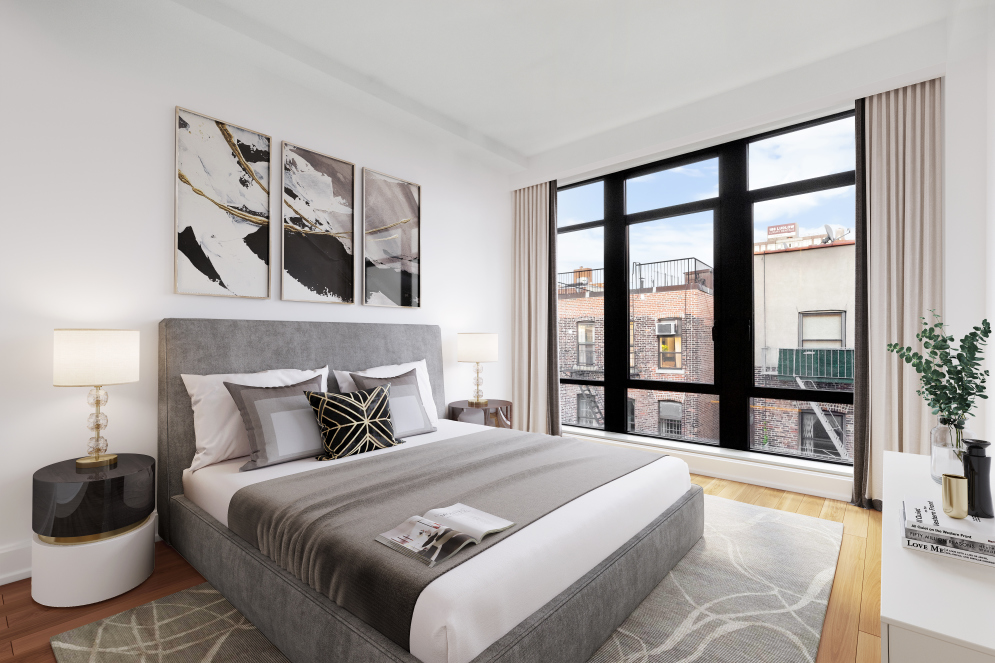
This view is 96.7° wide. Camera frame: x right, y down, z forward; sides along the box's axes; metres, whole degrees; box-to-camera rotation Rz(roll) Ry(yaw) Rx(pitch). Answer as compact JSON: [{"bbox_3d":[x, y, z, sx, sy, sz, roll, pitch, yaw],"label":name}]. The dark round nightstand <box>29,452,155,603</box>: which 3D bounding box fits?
[{"bbox_3d":[-1.795,0.862,1.992,0.430,0.505,0.430,0,-1,40],"label":"dark round nightstand"}]

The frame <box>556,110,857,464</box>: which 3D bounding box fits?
[{"bbox_3d":[1.566,-0.289,3.872,2.600,2.490,0.120,0,-1,40],"label":"frame"}]

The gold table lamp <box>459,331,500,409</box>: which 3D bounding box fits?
[{"bbox_3d":[-0.155,0.321,3.816,0.325,0.615,0.325,0,0,0],"label":"gold table lamp"}]

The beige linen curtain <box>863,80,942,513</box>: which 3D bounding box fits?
[{"bbox_3d":[2.497,-0.187,2.730,0.360,2.630,0.130,0,-1,40],"label":"beige linen curtain"}]

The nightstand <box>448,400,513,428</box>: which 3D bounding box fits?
[{"bbox_3d":[-0.148,0.880,3.839,0.510,0.505,0.510,0,0,0],"label":"nightstand"}]

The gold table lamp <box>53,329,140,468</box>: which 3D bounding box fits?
[{"bbox_3d":[-1.839,0.303,2.037,0.305,0.615,0.305,0,-1,40],"label":"gold table lamp"}]

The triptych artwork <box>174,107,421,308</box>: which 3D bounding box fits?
[{"bbox_3d":[-1.197,-0.716,3.072,0.030,1.030,1.720,0,-1,40],"label":"triptych artwork"}]

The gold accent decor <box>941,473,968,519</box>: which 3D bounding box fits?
[{"bbox_3d":[1.046,0.376,1.010,0.043,0.094,0.043,0,-1,40],"label":"gold accent decor"}]

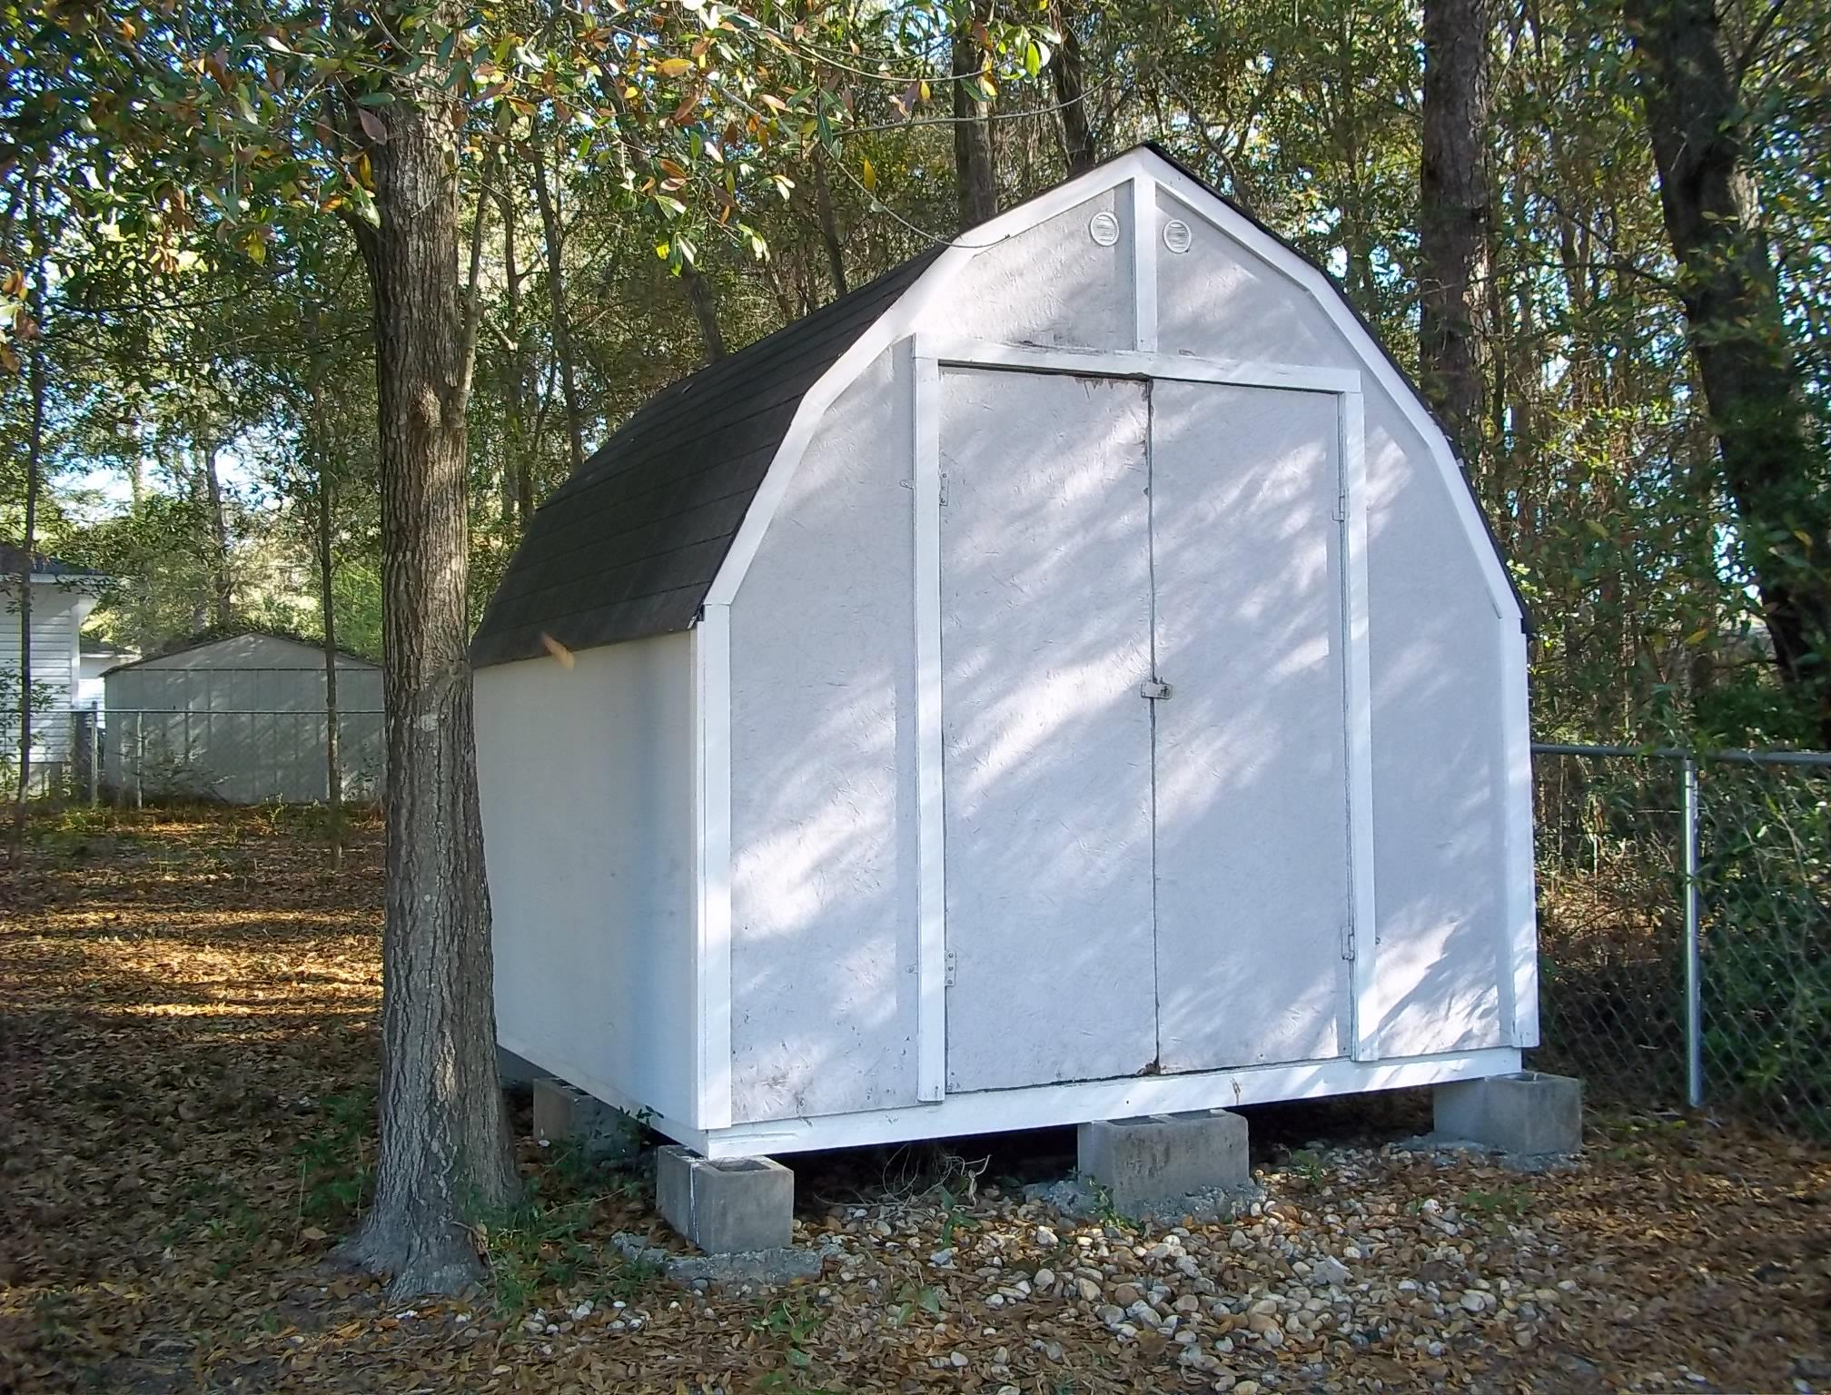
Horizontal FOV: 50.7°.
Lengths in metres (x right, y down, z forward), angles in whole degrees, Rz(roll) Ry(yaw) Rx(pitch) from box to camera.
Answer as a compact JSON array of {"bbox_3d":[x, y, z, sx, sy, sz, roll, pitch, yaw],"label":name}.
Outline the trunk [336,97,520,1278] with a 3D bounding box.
[{"bbox_3d":[-1.120,-0.056,4.463,0.390,2.760,0.380,0,-2,-14],"label":"trunk"}]

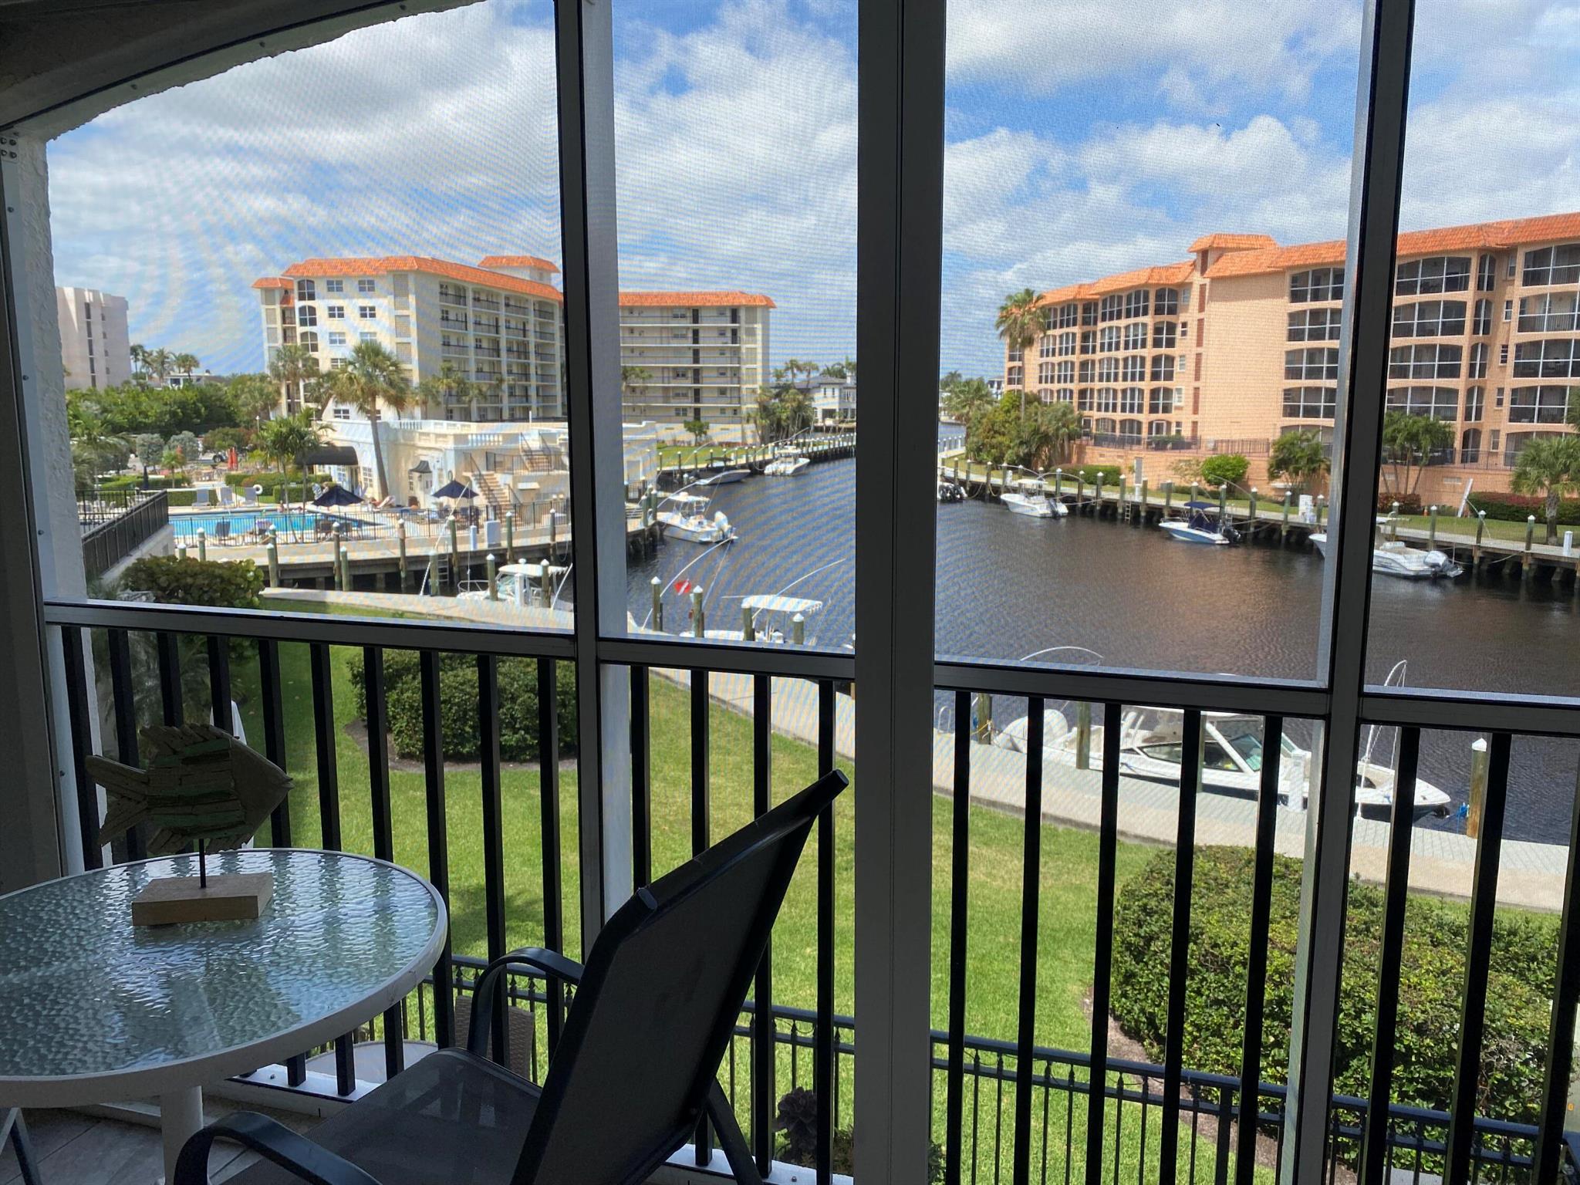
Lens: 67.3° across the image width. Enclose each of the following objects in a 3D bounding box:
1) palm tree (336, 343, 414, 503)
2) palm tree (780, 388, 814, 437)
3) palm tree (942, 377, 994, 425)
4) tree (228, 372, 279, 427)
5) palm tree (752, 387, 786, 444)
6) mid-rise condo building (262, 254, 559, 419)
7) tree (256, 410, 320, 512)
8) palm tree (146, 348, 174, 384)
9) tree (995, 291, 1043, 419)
[{"bbox_3d":[-26.092,-10.948,75.211,4.920,10.050,4.920,-3,9,-19],"label":"palm tree"},{"bbox_3d":[0.959,-24.907,168.171,4.890,7.970,4.890,0,9,0],"label":"palm tree"},{"bbox_3d":[17.626,-17.261,118.759,5.180,8.690,5.180,1,9,8],"label":"palm tree"},{"bbox_3d":[-48.899,-15.707,108.880,4.750,8.870,4.750,-4,10,-24],"label":"tree"},{"bbox_3d":[-2.893,-24.392,164.203,4.610,7.970,4.610,0,9,-1],"label":"palm tree"},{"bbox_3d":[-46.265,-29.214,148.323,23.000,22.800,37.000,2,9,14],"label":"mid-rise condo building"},{"bbox_3d":[-22.572,-5.315,53.824,3.000,5.710,3.000,-4,10,-22],"label":"tree"},{"bbox_3d":[-106.733,-33.785,202.209,4.630,15.620,4.630,-5,10,-27],"label":"palm tree"},{"bbox_3d":[21.840,-20.597,114.190,4.650,16.900,4.650,2,9,11],"label":"tree"}]

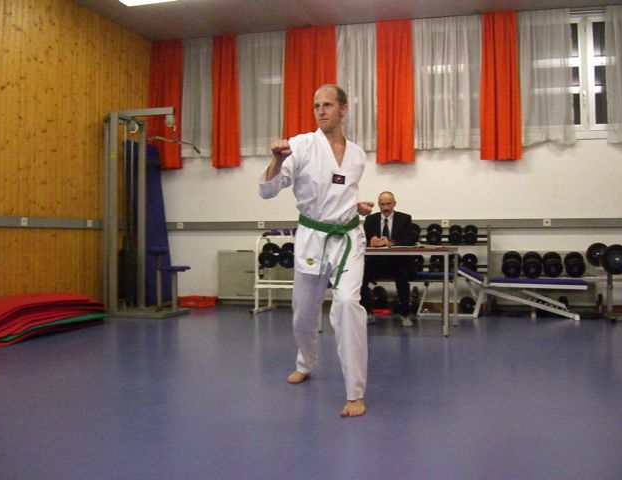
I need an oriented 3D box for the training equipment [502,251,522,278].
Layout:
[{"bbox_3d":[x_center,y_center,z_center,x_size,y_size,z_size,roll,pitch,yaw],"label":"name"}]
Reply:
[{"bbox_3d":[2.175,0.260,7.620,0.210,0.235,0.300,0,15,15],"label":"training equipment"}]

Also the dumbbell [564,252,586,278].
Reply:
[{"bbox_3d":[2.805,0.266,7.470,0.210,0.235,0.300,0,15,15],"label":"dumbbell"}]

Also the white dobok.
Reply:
[{"bbox_3d":[-0.002,0.099,3.858,0.628,1.398,0.814,0,0,-14],"label":"white dobok"}]

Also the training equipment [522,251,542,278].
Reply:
[{"bbox_3d":[2.390,0.265,7.580,0.205,0.205,0.350,0,13,15],"label":"training equipment"}]

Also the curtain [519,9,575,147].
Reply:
[{"bbox_3d":[2.570,-1.762,7.644,0.580,1.488,0.130,0,0,13],"label":"curtain"}]

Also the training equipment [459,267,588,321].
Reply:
[{"bbox_3d":[2.225,0.545,7.360,1.290,0.530,0.420,0,0,15],"label":"training equipment"}]

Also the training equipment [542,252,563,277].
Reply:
[{"bbox_3d":[2.585,0.267,7.520,0.205,0.205,0.350,0,13,15],"label":"training equipment"}]

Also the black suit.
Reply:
[{"bbox_3d":[0.770,0.220,7.030,0.550,1.040,0.600,0,0,12],"label":"black suit"}]

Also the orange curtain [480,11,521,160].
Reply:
[{"bbox_3d":[2.097,-1.700,7.758,0.437,1.642,0.130,0,0,13],"label":"orange curtain"}]

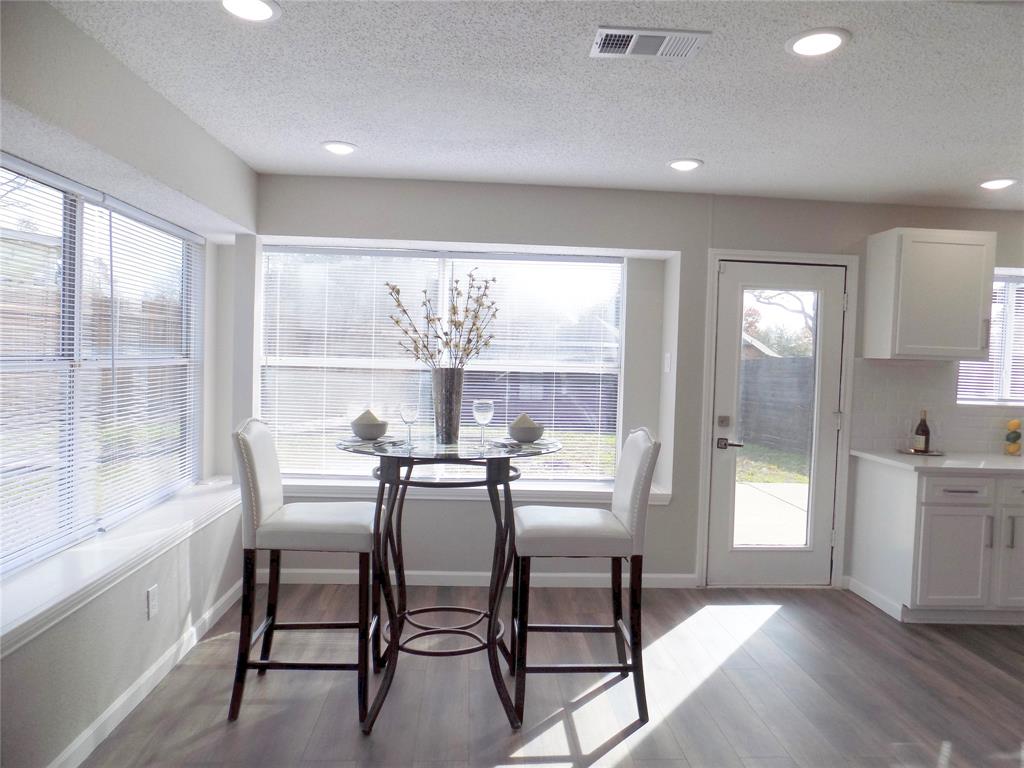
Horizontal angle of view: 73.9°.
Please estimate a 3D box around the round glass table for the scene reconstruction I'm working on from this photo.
[{"bbox_3d":[-0.271,0.762,2.791,0.910,1.067,0.910,2,2,-4],"label":"round glass table"}]

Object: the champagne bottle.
[{"bbox_3d":[2.527,0.294,4.193,0.082,0.275,0.082,2,2,-3],"label":"champagne bottle"}]

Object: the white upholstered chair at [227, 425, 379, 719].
[{"bbox_3d":[-0.807,0.719,2.799,0.545,1.143,0.445,2,2,-3],"label":"white upholstered chair"}]

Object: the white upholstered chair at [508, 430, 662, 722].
[{"bbox_3d":[0.276,0.747,2.865,0.560,1.143,0.445,2,2,-3],"label":"white upholstered chair"}]

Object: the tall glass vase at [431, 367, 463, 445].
[{"bbox_3d":[-0.249,0.082,2.691,0.126,0.302,0.126,2,2,-4],"label":"tall glass vase"}]

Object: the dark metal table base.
[{"bbox_3d":[-0.269,0.769,2.799,0.588,1.055,0.580,2,2,-4],"label":"dark metal table base"}]

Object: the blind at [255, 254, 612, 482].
[{"bbox_3d":[-0.450,-0.124,4.465,2.345,1.485,0.045,2,2,-3],"label":"blind"}]

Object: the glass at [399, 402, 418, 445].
[{"bbox_3d":[-0.380,0.154,2.546,0.070,0.166,0.070,2,2,-4],"label":"glass"}]

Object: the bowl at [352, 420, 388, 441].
[{"bbox_3d":[-0.574,0.191,2.751,0.148,0.073,0.148,2,2,-3],"label":"bowl"}]

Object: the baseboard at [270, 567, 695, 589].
[{"bbox_3d":[-0.193,1.205,4.210,2.745,0.095,0.018,2,2,-3],"label":"baseboard"}]

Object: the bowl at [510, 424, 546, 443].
[{"bbox_3d":[0.061,0.203,2.786,0.144,0.065,0.144,2,2,0],"label":"bowl"}]

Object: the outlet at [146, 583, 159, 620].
[{"bbox_3d":[-1.473,0.897,2.799,0.009,0.120,0.076,2,2,-4],"label":"outlet"}]

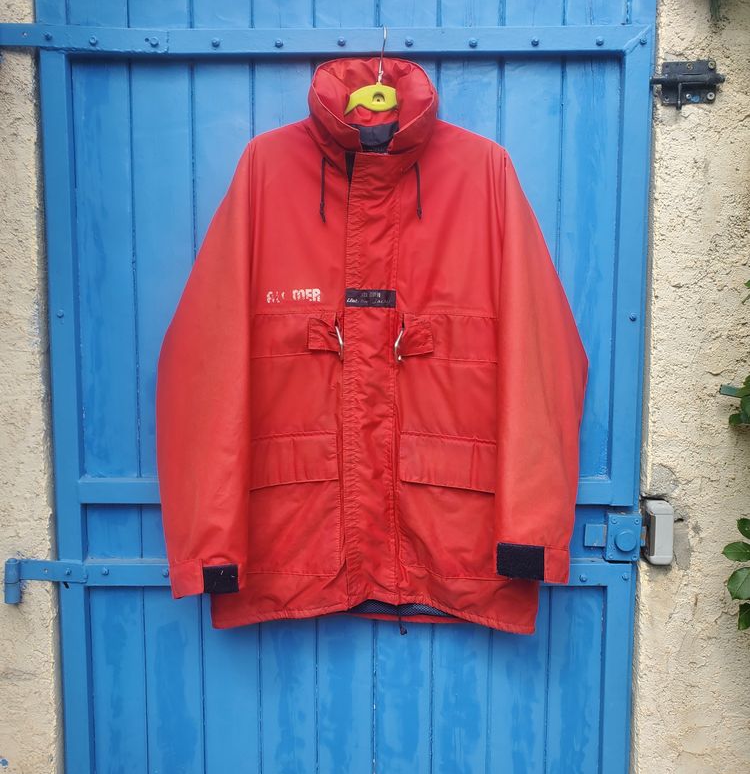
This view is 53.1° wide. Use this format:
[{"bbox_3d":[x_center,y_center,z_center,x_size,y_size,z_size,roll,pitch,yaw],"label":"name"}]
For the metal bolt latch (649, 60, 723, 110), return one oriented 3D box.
[{"bbox_3d":[0.520,-0.502,1.247,0.124,0.083,0.030,0,5,0],"label":"metal bolt latch"}]

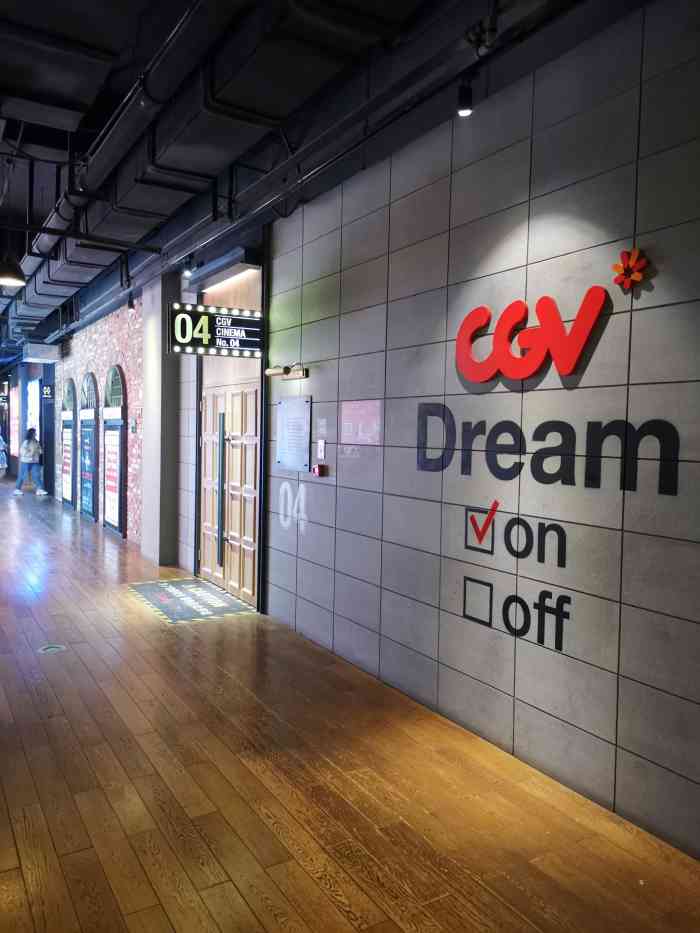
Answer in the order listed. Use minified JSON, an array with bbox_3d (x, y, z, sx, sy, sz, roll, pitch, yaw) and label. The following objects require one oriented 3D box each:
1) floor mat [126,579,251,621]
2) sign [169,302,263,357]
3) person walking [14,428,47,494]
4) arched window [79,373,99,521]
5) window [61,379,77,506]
[{"bbox_3d":[-1.499,1.227,6.543,0.750,0.010,1.530,-1,3,-31],"label":"floor mat"},{"bbox_3d":[-1.086,-1.094,5.749,0.800,0.390,0.100,-1,3,-31],"label":"sign"},{"bbox_3d":[-7.314,-0.121,16.065,0.700,1.530,0.480,0,3,-16],"label":"person walking"},{"bbox_3d":[-4.534,-0.359,12.179,0.100,2.500,1.360,-1,3,-31],"label":"arched window"},{"bbox_3d":[-5.571,-0.464,13.886,0.100,2.500,1.360,-1,3,-31],"label":"window"}]

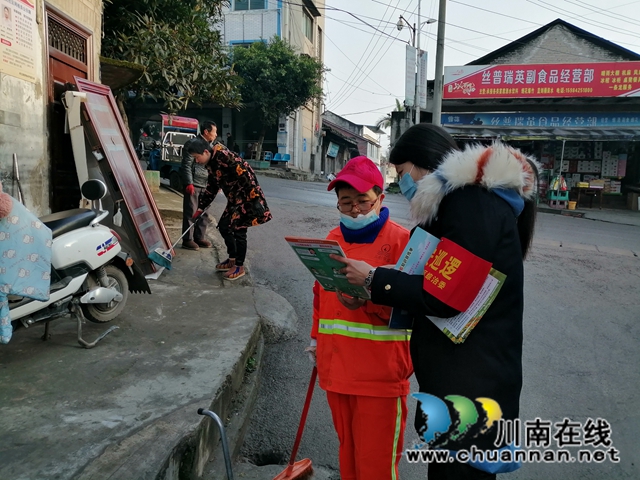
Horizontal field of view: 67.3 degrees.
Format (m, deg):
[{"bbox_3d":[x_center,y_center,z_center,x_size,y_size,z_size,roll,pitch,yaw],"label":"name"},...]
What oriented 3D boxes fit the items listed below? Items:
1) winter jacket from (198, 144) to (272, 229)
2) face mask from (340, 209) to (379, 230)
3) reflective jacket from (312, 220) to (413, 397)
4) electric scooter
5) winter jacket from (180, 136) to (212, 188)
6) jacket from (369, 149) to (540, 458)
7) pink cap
[{"bbox_3d":[-0.915,-0.532,4.970,0.620,0.920,0.520,-29,17,-16],"label":"winter jacket"},{"bbox_3d":[0.142,-0.077,1.730,0.135,0.085,0.075,5,20,21],"label":"face mask"},{"bbox_3d":[0.162,0.257,1.830,0.430,0.640,0.300,7,9,36],"label":"reflective jacket"},{"bbox_3d":[-1.637,0.127,2.745,0.680,1.080,1.680,5,8,20],"label":"electric scooter"},{"bbox_3d":[-1.516,-0.967,6.000,0.340,0.670,0.500,6,8,31],"label":"winter jacket"},{"bbox_3d":[0.445,0.153,1.580,0.480,0.920,0.480,5,10,24],"label":"jacket"},{"bbox_3d":[0.135,-0.238,1.770,0.175,0.135,0.255,5,18,26],"label":"pink cap"}]

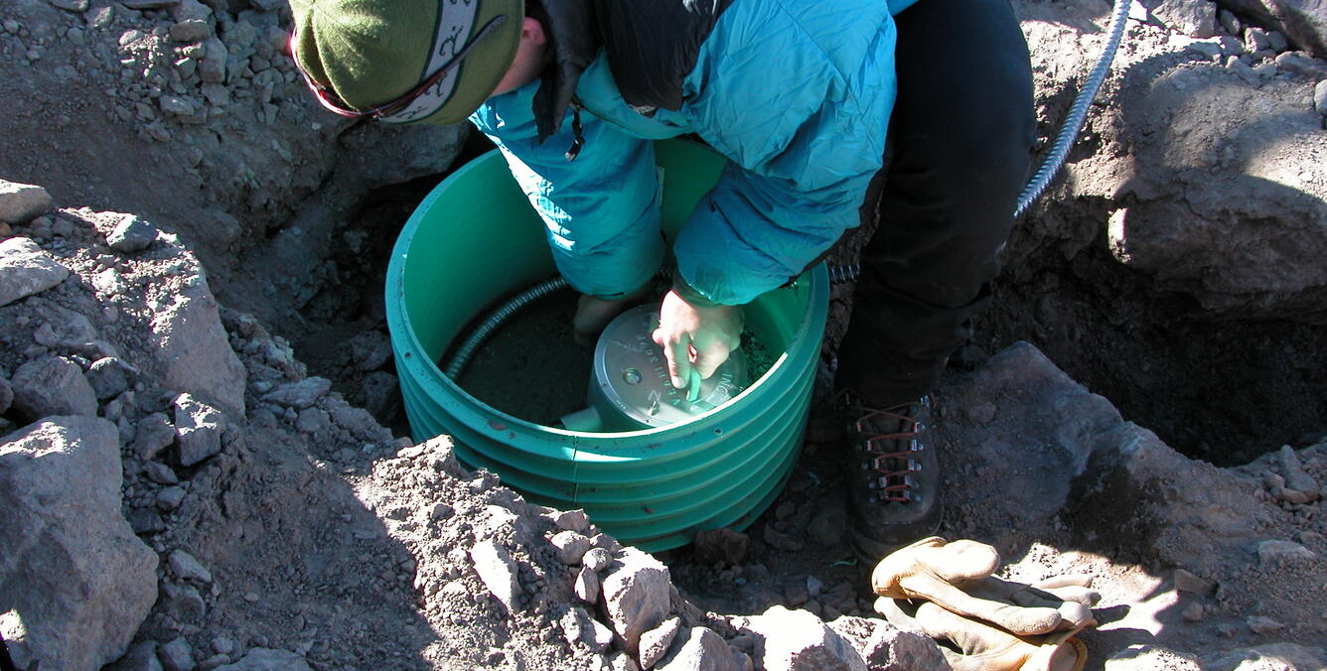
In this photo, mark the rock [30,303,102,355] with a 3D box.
[{"bbox_3d":[-0.636,-0.005,1.430,0.075,0.045,0.055,12,53,9],"label":"rock"}]

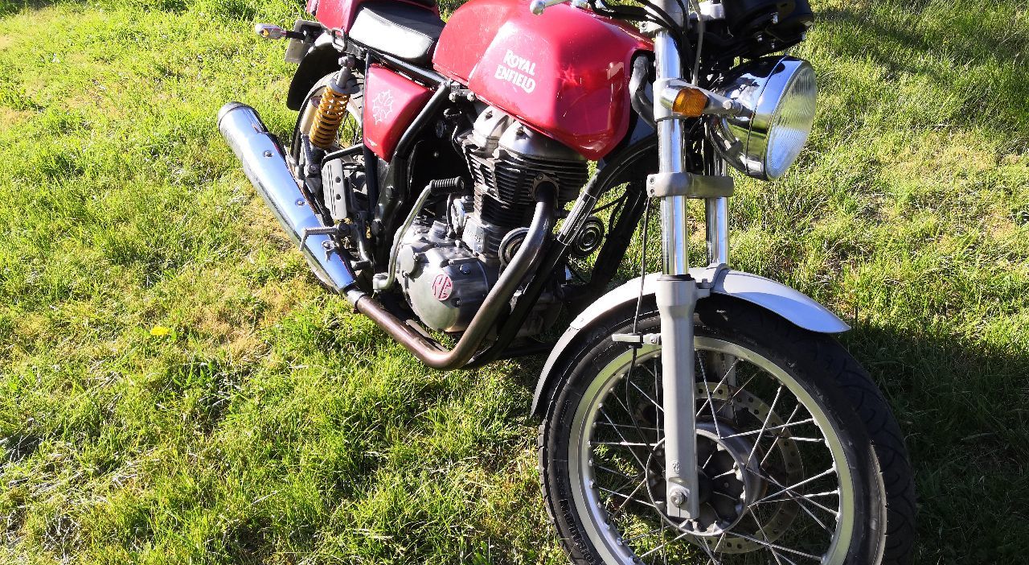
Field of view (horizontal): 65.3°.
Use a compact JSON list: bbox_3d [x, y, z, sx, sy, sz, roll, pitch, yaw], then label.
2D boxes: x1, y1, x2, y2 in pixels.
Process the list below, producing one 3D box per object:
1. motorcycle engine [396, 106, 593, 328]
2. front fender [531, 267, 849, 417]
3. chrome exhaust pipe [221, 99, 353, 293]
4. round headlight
[{"bbox_3d":[-0.050,-0.115,1.737,0.330,0.520,0.450,-5,30,-38],"label":"motorcycle engine"},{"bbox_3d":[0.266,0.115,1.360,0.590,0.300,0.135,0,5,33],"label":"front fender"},{"bbox_3d":[-0.600,-0.232,2.114,0.110,0.110,0.730,-8,48,-41],"label":"chrome exhaust pipe"},{"bbox_3d":[0.373,-0.265,1.253,0.165,0.190,0.190,23,17,30],"label":"round headlight"}]

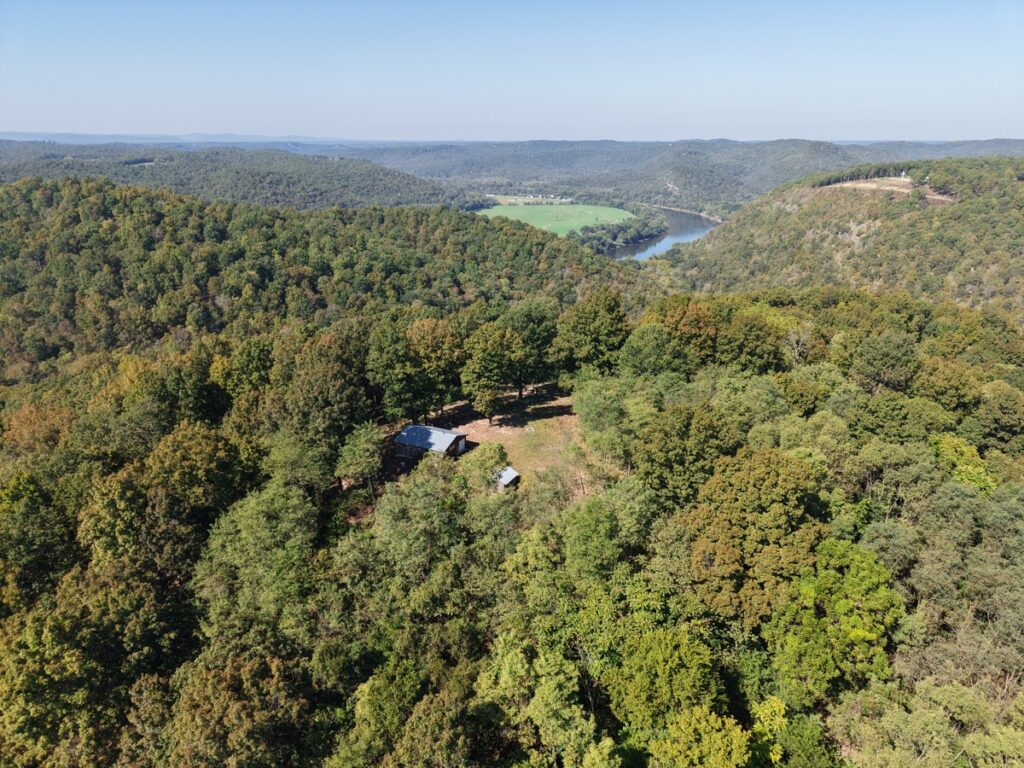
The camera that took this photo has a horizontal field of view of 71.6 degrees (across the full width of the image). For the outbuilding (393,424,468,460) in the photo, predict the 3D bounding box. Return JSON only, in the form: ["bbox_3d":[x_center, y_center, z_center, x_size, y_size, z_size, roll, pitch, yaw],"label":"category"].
[{"bbox_3d":[-12.241,8.955,108.090,8.900,4.100,6.700,9,21,24],"label":"outbuilding"}]

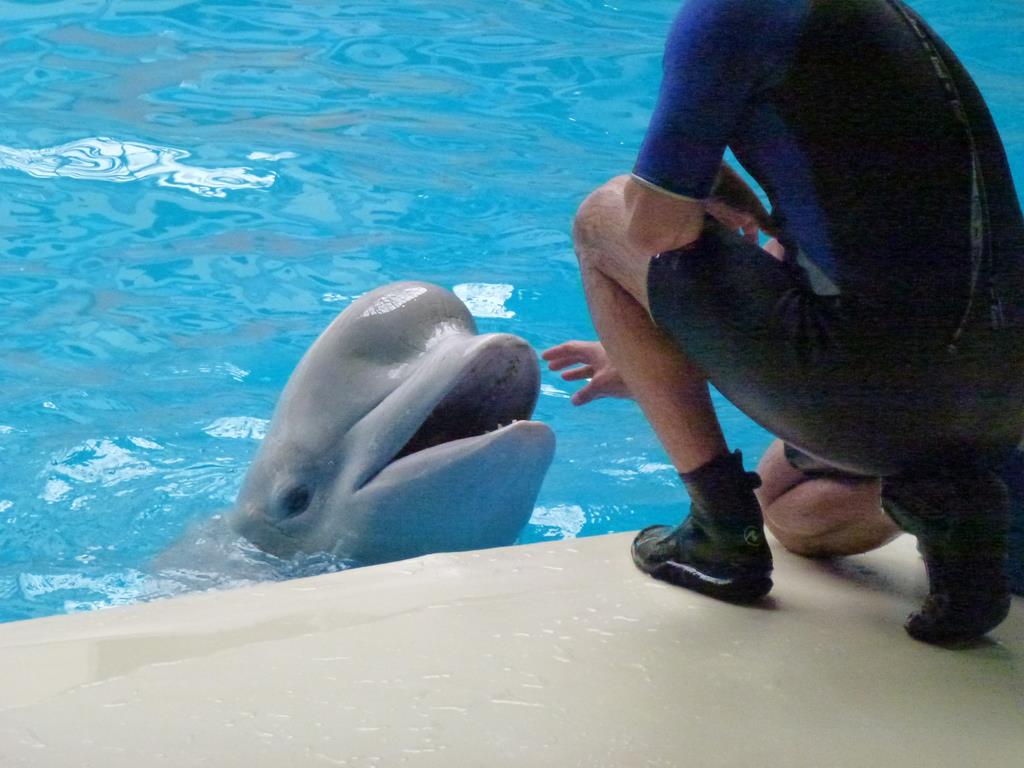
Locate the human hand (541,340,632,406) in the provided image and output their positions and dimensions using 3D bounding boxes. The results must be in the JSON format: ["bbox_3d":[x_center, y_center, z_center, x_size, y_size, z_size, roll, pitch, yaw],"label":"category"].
[{"bbox_3d":[0.104,-0.015,6.900,0.150,0.080,0.105,2,13,10],"label":"human hand"}]

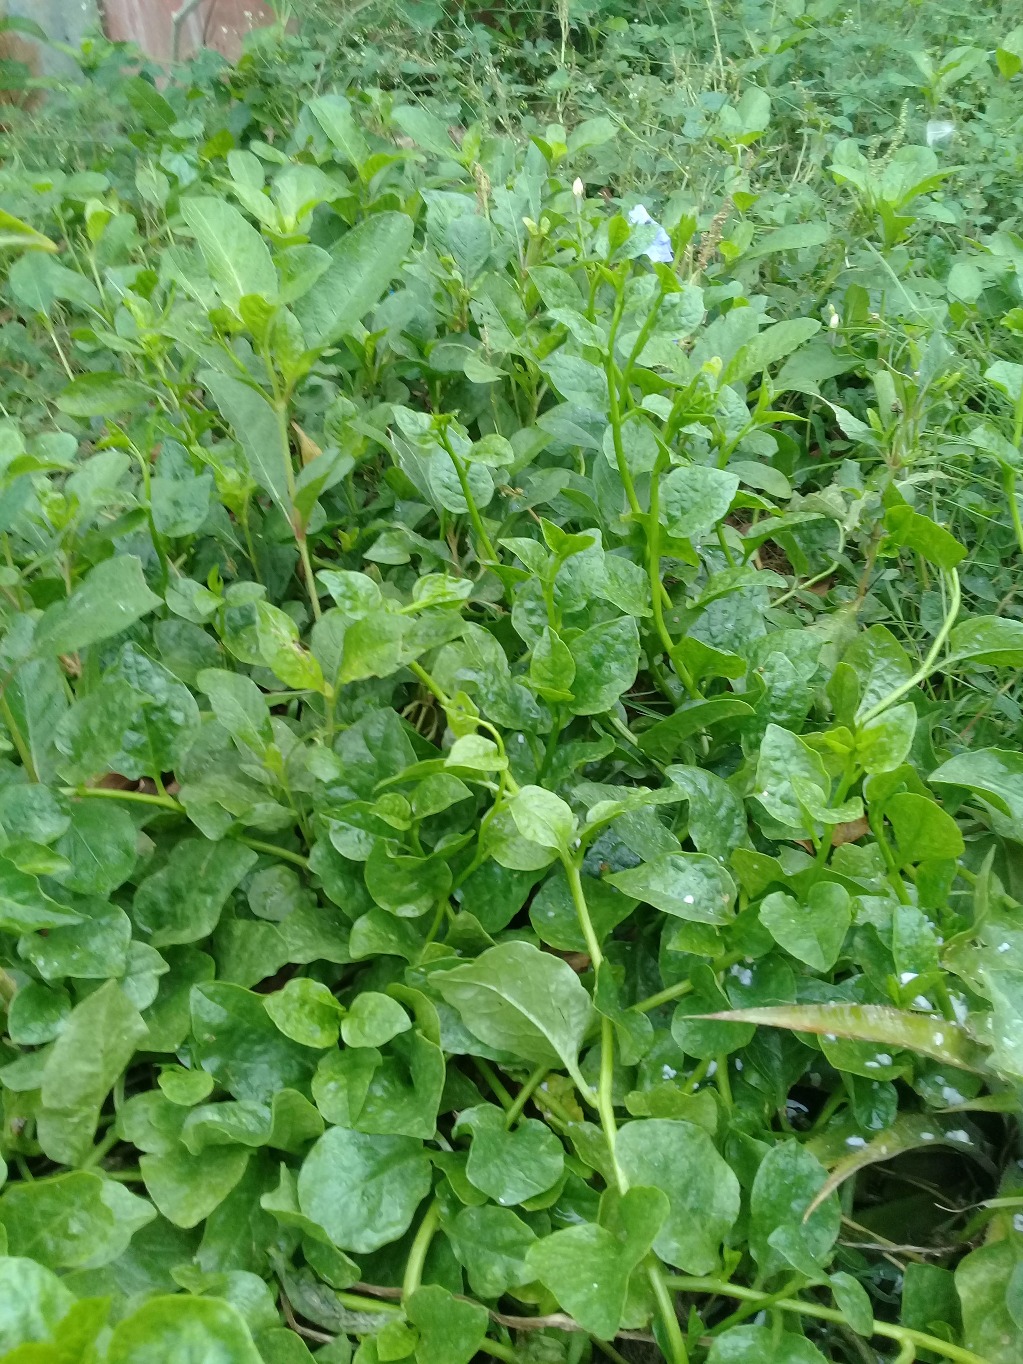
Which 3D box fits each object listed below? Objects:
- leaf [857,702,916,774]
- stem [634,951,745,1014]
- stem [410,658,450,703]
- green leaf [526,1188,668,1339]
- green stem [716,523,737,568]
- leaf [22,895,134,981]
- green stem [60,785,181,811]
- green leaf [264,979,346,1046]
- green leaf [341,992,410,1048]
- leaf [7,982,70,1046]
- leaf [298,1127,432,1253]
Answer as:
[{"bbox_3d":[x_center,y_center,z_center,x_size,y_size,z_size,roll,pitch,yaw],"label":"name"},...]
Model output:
[{"bbox_3d":[0.255,0.037,0.830,0.050,0.012,0.036,-45,68,-7],"label":"leaf"},{"bbox_3d":[0.126,0.210,0.860,0.095,0.011,0.011,-19,0,-25],"label":"stem"},{"bbox_3d":[-0.059,0.000,0.880,0.009,0.009,0.050,-41,53,-3],"label":"stem"},{"bbox_3d":[0.044,0.302,0.636,0.070,0.030,0.071,7,57,7],"label":"green leaf"},{"bbox_3d":[0.188,-0.119,1.067,0.009,0.047,0.009,-18,33,11],"label":"green stem"},{"bbox_3d":[-0.314,0.185,0.880,0.078,0.020,0.070,-1,50,-8],"label":"leaf"},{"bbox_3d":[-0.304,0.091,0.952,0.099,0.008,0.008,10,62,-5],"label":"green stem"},{"bbox_3d":[-0.135,0.217,0.800,0.053,0.018,0.044,-2,56,2],"label":"green leaf"},{"bbox_3d":[-0.071,0.178,0.645,0.037,0.012,0.028,-1,80,0],"label":"green leaf"},{"bbox_3d":[-0.310,0.218,0.801,0.042,0.015,0.046,36,58,11],"label":"leaf"},{"bbox_3d":[-0.078,0.270,0.650,0.066,0.015,0.070,32,59,17],"label":"leaf"}]

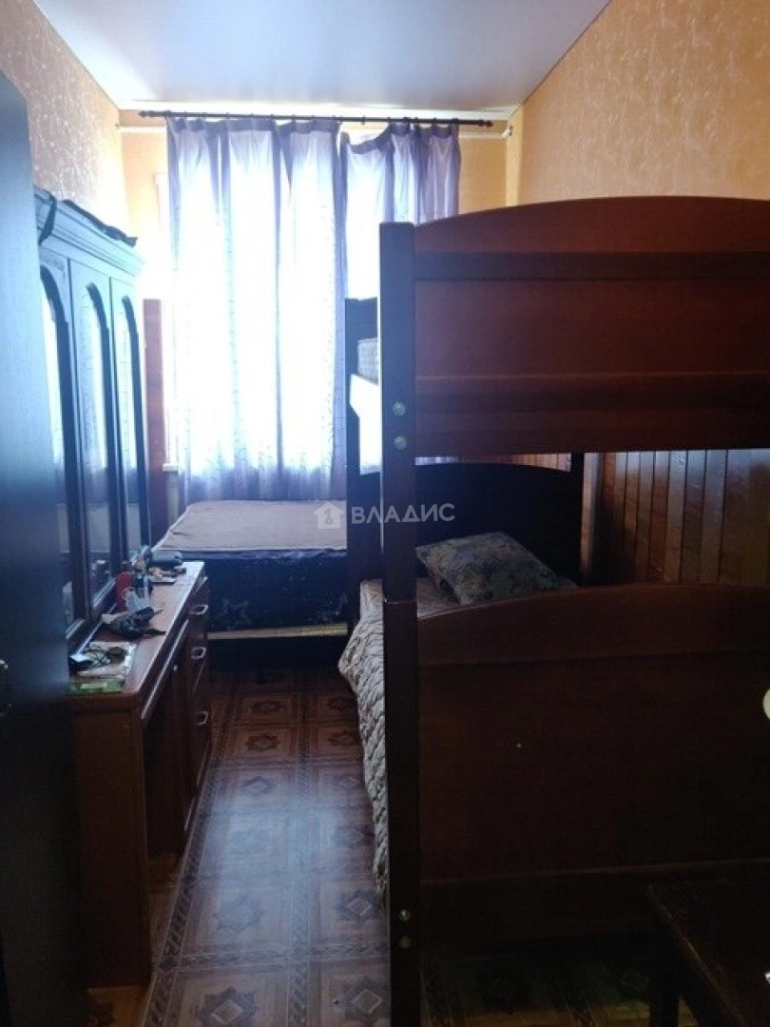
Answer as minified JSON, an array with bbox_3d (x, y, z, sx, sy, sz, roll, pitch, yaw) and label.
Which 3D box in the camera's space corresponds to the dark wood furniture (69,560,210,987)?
[{"bbox_3d":[-0.881,0.689,2.365,0.490,0.780,1.220,-1,11,-6],"label":"dark wood furniture"}]

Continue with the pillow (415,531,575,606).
[{"bbox_3d":[0.420,0.215,2.926,0.480,0.130,0.400,-6,38,-20],"label":"pillow"}]

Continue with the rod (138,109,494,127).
[{"bbox_3d":[-0.357,-2.173,4.088,1.942,0.045,0.055,-1,11,-6],"label":"rod"}]

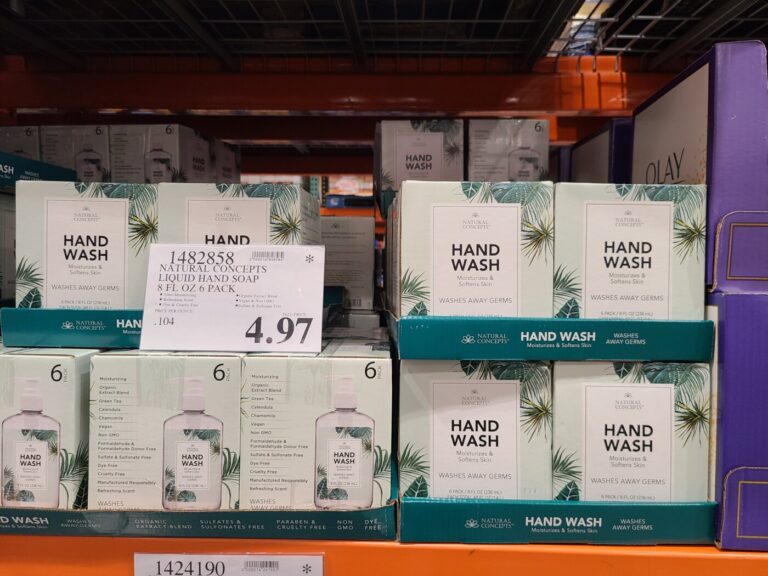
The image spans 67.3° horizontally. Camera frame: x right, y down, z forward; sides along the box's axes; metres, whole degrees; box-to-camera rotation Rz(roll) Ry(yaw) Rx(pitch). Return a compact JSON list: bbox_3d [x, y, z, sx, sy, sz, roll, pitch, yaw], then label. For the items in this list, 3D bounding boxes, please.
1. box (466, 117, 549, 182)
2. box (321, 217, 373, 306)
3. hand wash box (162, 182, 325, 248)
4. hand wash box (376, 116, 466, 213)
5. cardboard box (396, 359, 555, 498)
[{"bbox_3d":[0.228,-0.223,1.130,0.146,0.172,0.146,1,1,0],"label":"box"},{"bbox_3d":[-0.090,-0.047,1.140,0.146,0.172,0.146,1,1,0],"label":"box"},{"bbox_3d":[-0.157,-0.021,0.663,0.146,0.172,0.146,1,1,1],"label":"hand wash box"},{"bbox_3d":[0.066,-0.213,1.097,0.146,0.172,0.146,1,1,-2],"label":"hand wash box"},{"bbox_3d":[0.088,0.154,0.632,0.146,0.172,0.146,1,1,0],"label":"cardboard box"}]

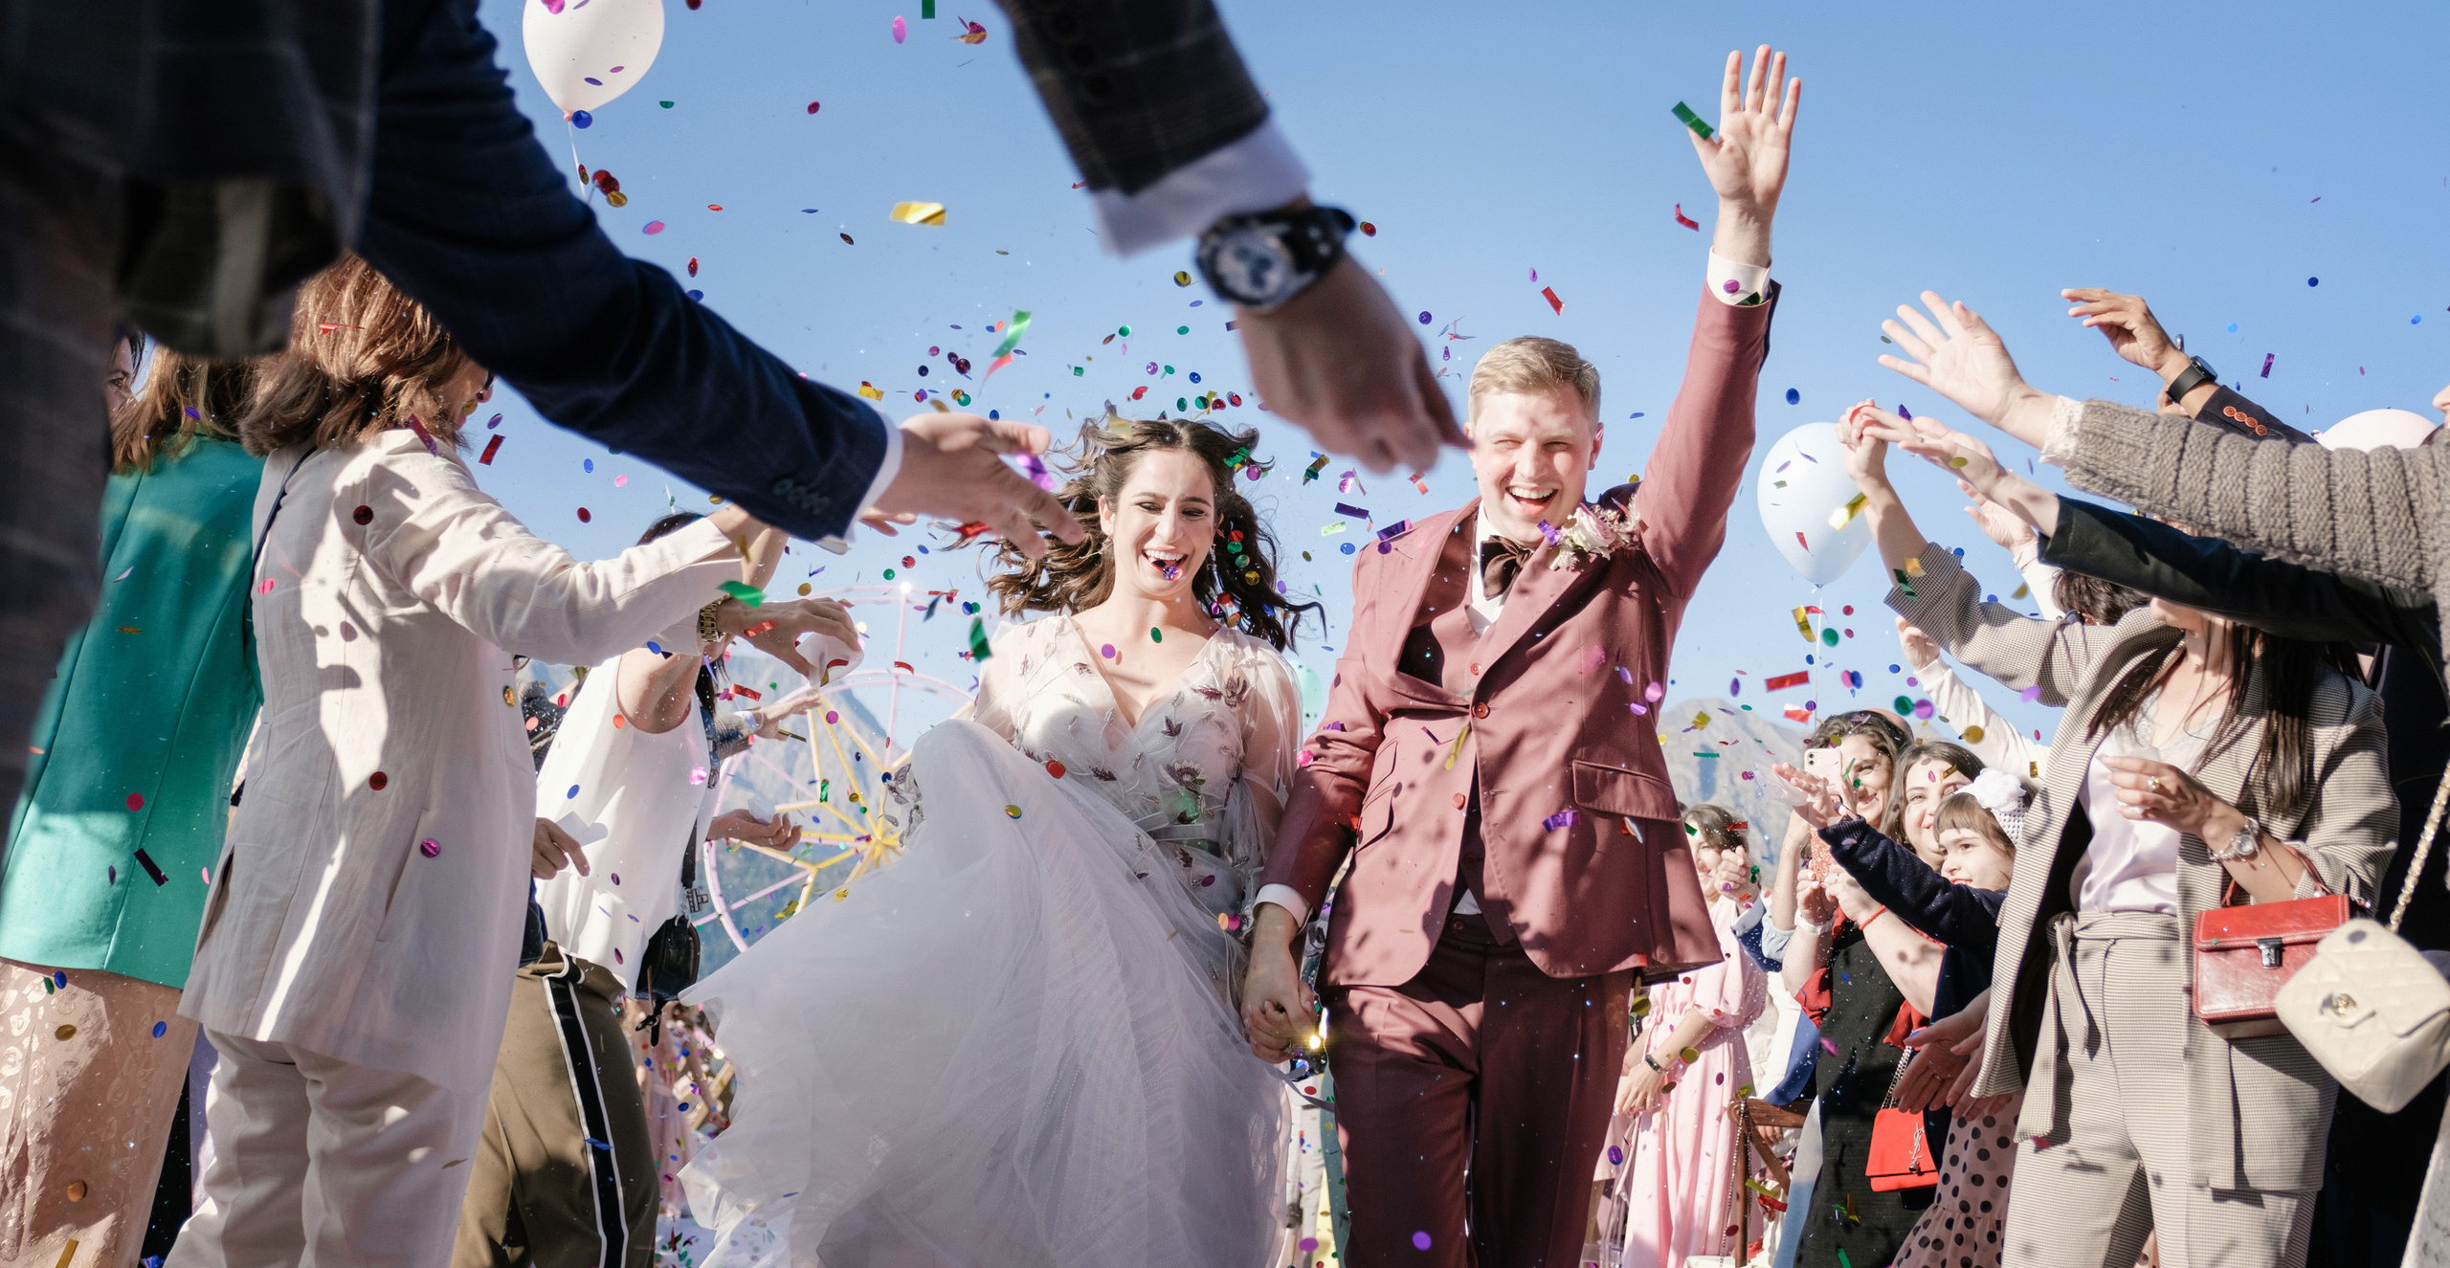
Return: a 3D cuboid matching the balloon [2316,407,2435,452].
[{"bbox_3d":[1.750,-0.186,4.000,0.250,0.300,0.250,0,-9,0],"label":"balloon"}]

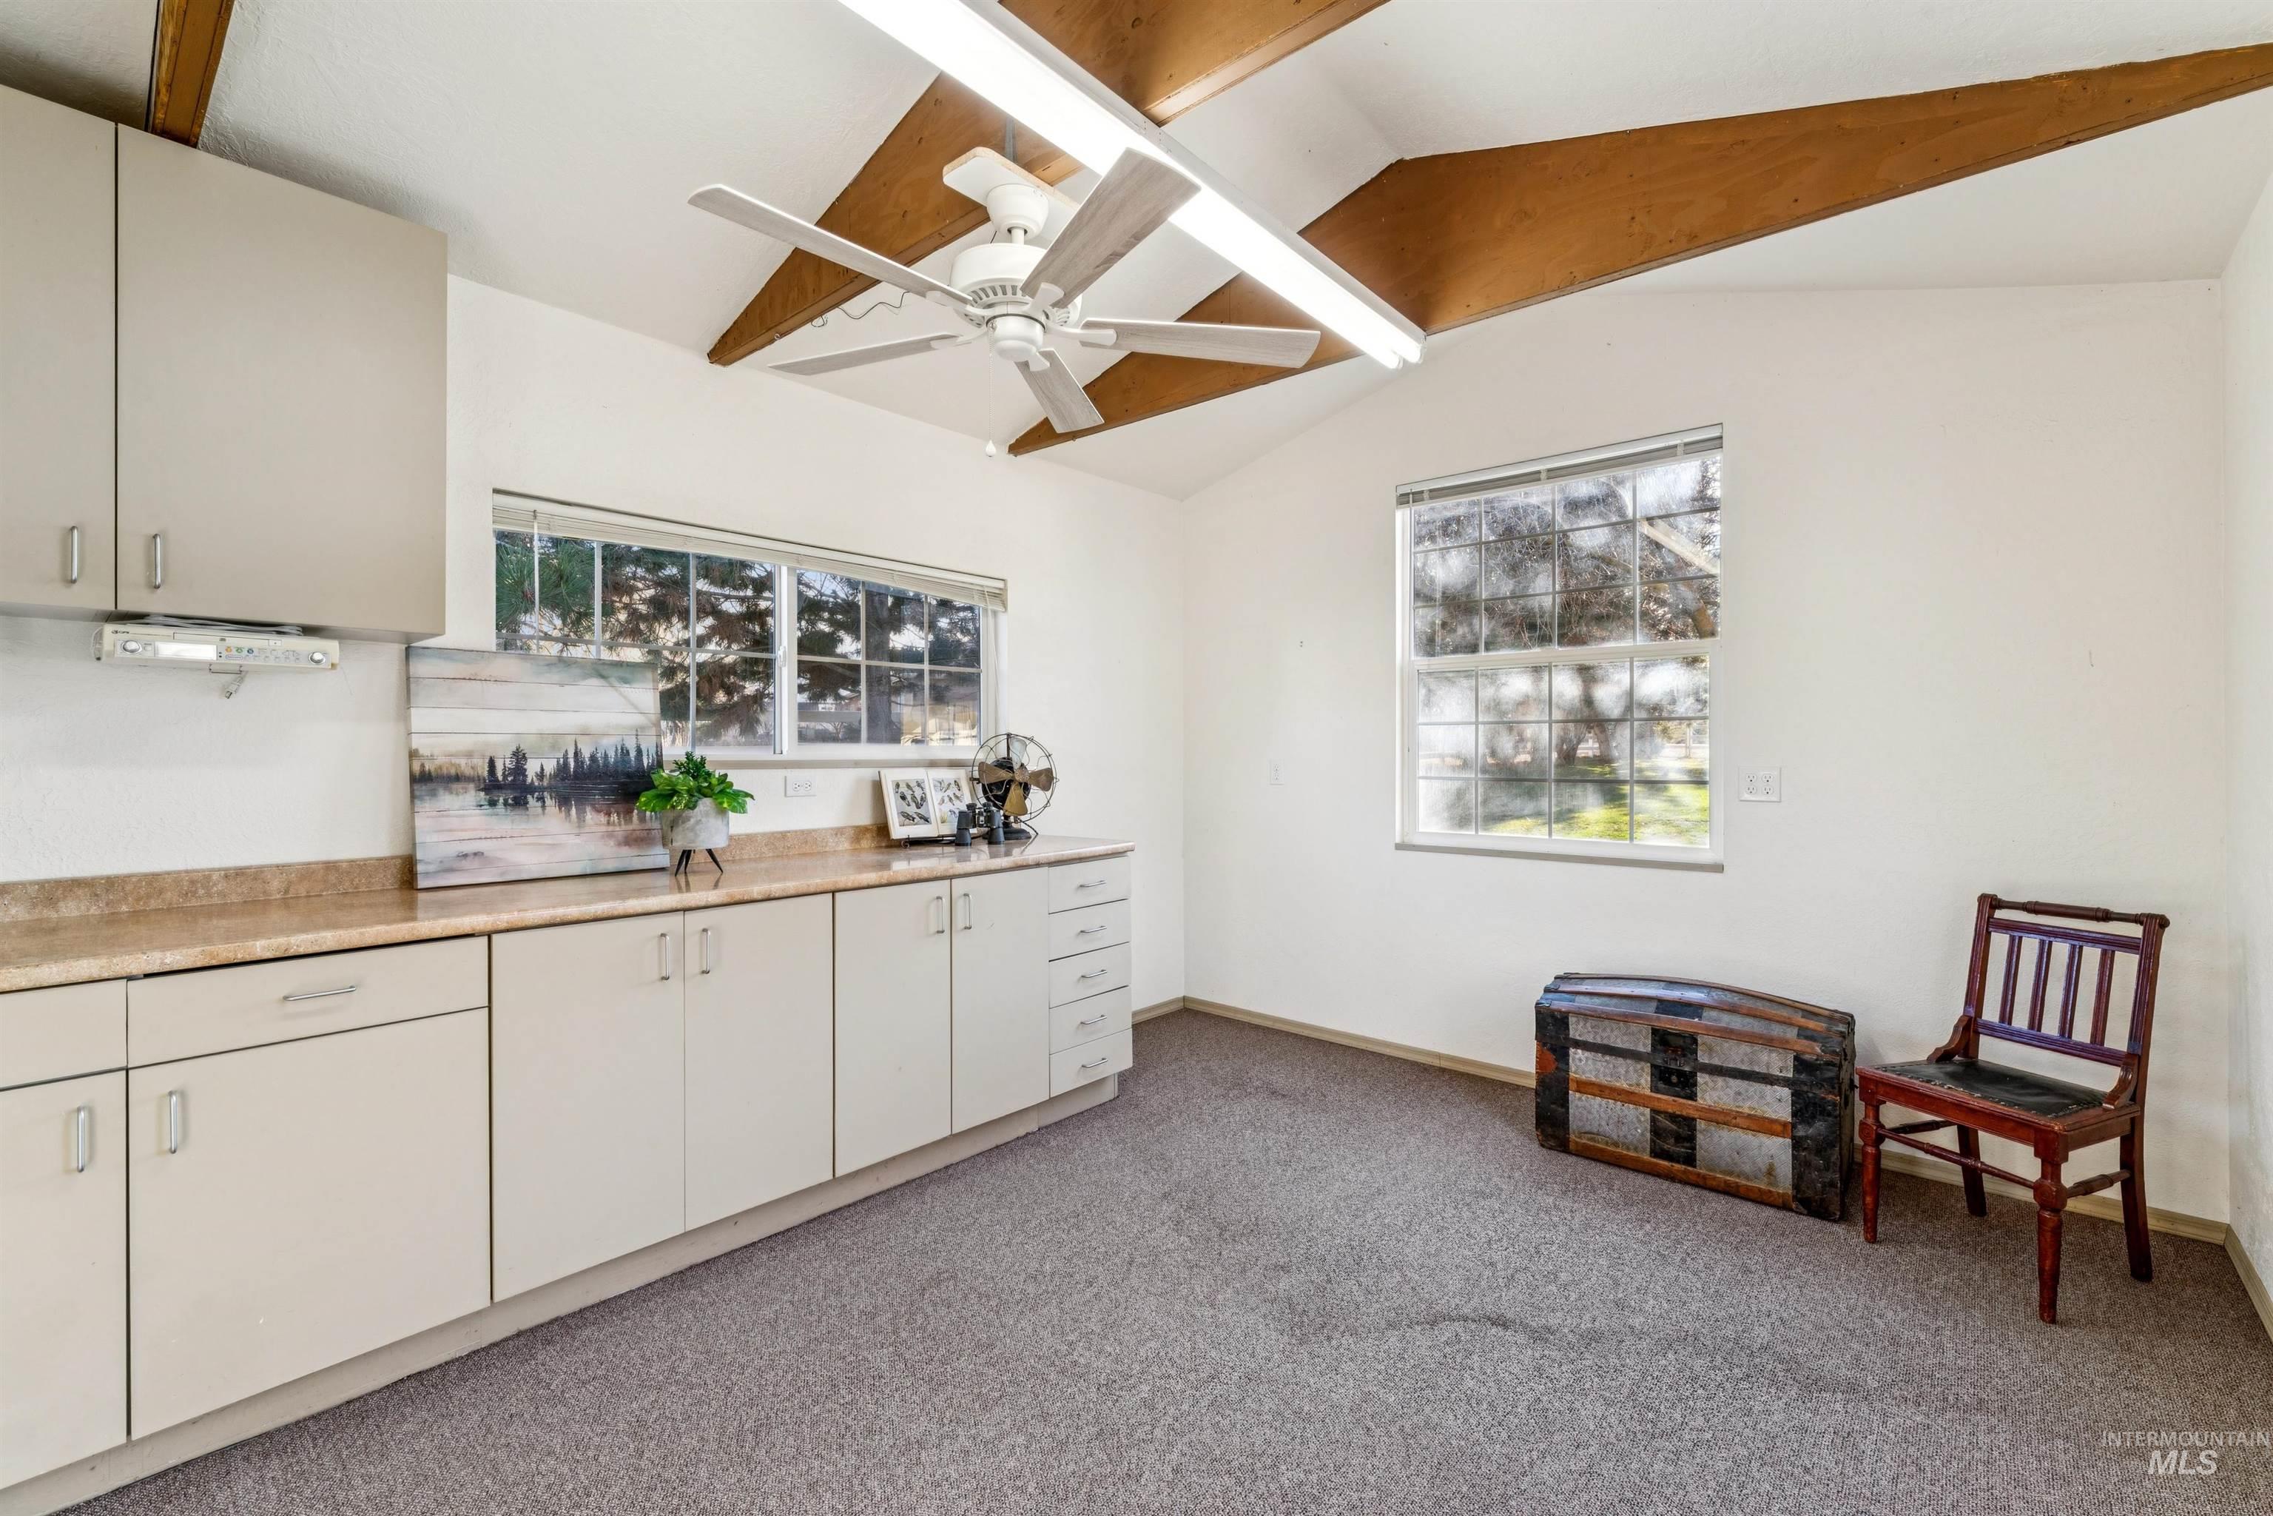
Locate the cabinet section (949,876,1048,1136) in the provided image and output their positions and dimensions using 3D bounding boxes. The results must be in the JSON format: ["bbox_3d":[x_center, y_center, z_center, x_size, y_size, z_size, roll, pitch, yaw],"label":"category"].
[{"bbox_3d":[-0.627,0.742,3.164,0.570,0.762,0.398,0,0,42],"label":"cabinet section"}]

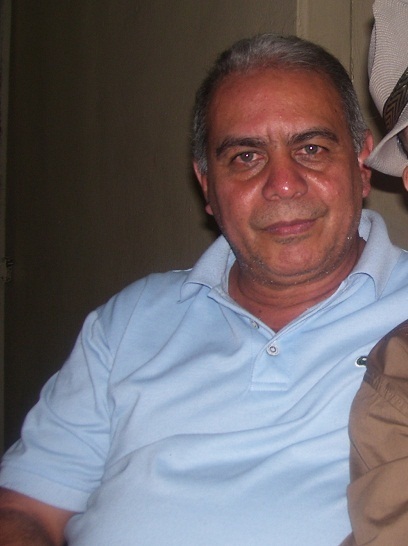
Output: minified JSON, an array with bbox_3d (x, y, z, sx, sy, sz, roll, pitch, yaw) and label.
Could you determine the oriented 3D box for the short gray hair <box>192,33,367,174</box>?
[{"bbox_3d":[0.080,-0.174,0.785,0.178,0.172,0.190,-6,7,7],"label":"short gray hair"}]

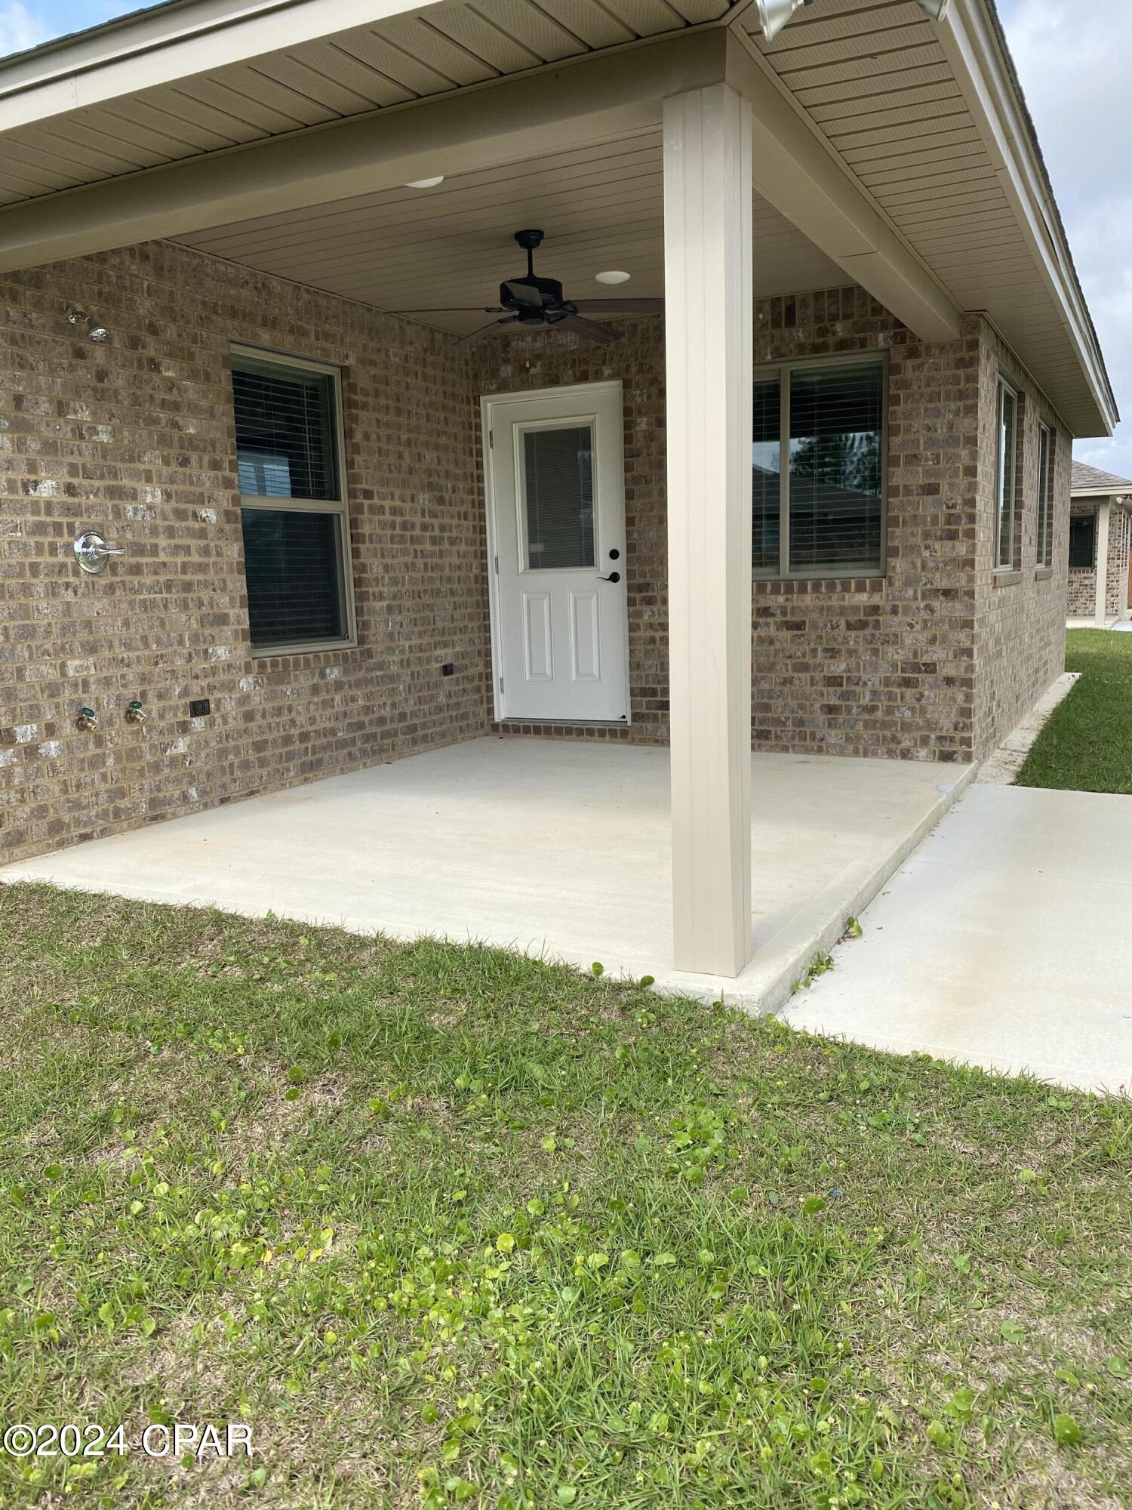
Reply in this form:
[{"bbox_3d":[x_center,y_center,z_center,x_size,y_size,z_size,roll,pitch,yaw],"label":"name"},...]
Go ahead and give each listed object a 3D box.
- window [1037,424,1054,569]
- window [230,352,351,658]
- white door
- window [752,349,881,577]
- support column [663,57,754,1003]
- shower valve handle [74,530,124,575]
[{"bbox_3d":[3.868,-2.128,9.322,0.100,1.190,1.380,3,10,27],"label":"window"},{"bbox_3d":[-1.415,-1.288,5.881,0.100,1.510,0.900,3,10,27],"label":"window"},{"bbox_3d":[-0.056,-1.237,7.197,0.990,2.090,0.100,3,10,27],"label":"white door"},{"bbox_3d":[1.228,-1.600,6.447,1.200,1.200,0.100,3,10,27],"label":"window"},{"bbox_3d":[0.380,-0.510,2.918,0.165,2.190,0.165,3,10,27],"label":"support column"},{"bbox_3d":[-1.927,-0.839,4.690,0.090,0.180,0.200,3,10,27],"label":"shower valve handle"}]

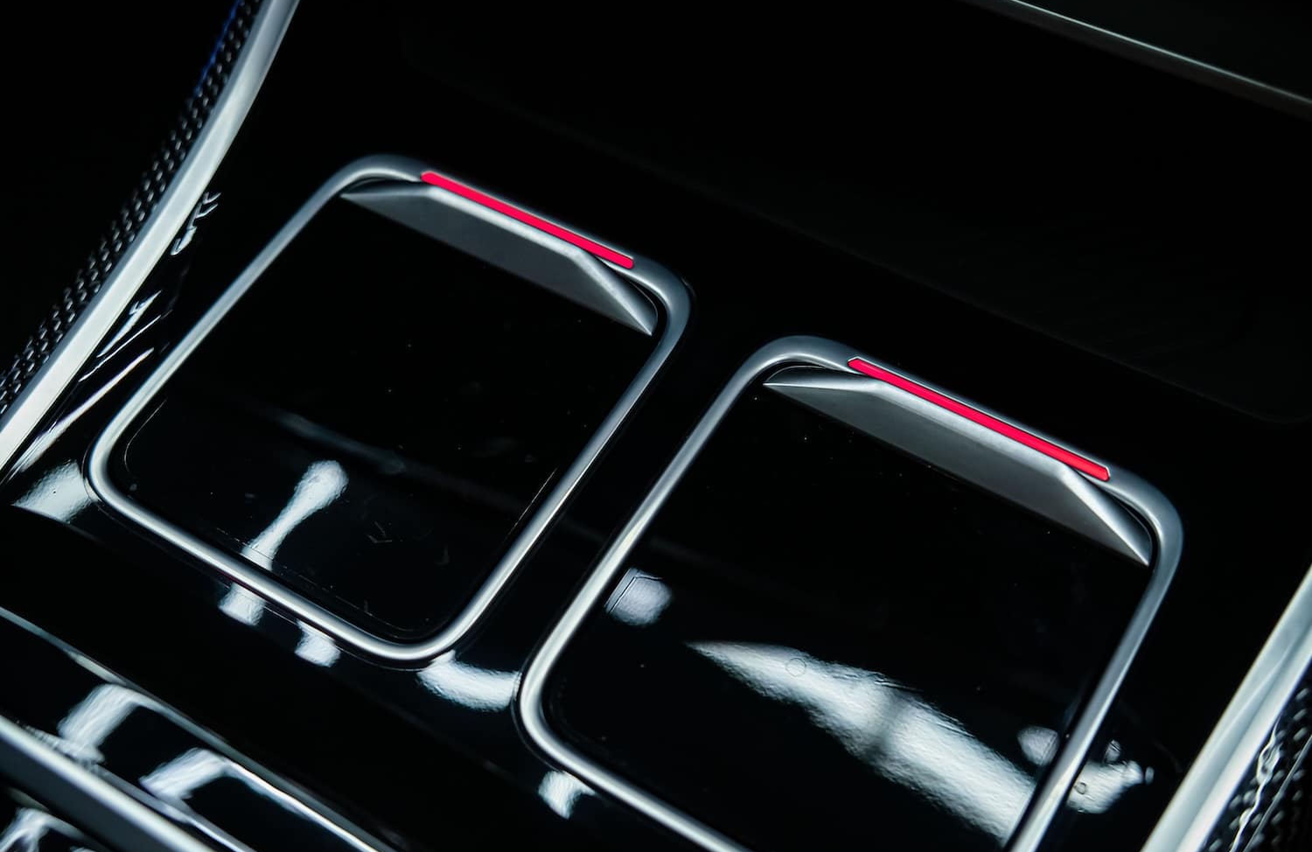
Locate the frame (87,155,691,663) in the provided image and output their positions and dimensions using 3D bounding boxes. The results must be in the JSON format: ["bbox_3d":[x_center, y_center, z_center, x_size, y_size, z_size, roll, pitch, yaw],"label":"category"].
[{"bbox_3d":[-0.054,-0.008,0.324,0.093,0.010,0.103,25,62,19],"label":"frame"}]

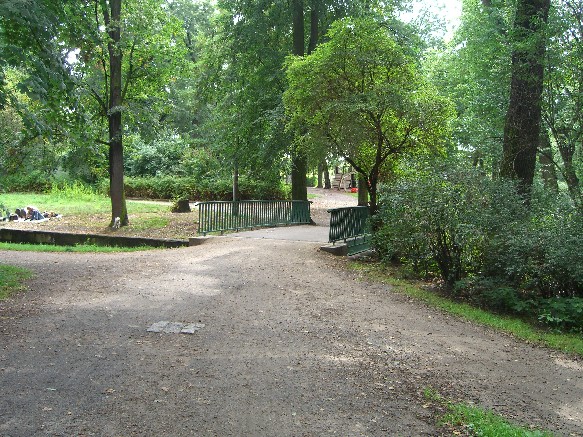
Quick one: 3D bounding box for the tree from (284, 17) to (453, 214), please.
[{"bbox_3d":[2.142,-2.392,17.800,4.700,6.300,4.500,0,2,0],"label":"tree"}]

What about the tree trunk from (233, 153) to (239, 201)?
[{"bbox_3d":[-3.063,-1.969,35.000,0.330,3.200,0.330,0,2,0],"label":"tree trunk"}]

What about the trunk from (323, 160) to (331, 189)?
[{"bbox_3d":[3.008,-3.782,55.000,0.600,2.500,0.600,0,2,0],"label":"trunk"}]

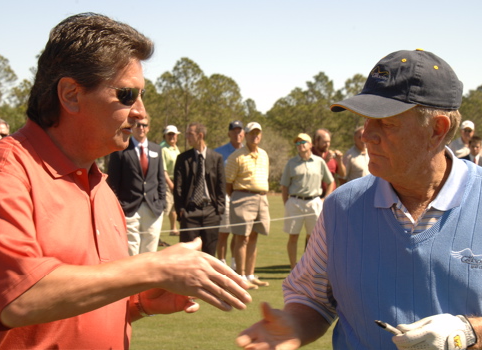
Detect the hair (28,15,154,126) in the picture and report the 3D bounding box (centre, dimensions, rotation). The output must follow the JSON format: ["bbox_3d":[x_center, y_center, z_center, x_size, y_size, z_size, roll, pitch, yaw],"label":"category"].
[{"bbox_3d":[-0.289,-0.200,2.190,0.235,0.220,0.185,6,5,26],"label":"hair"}]

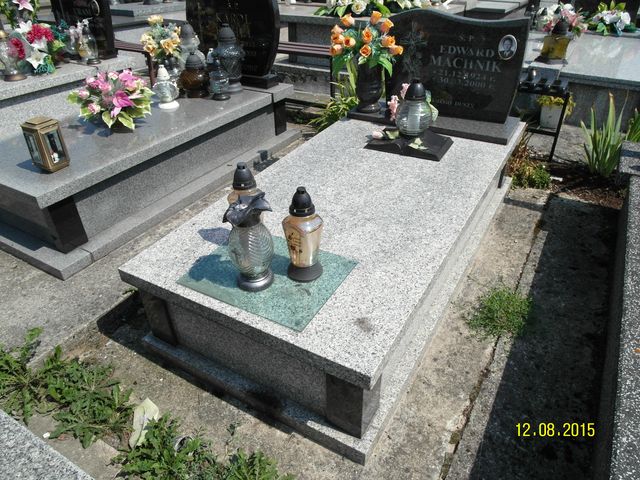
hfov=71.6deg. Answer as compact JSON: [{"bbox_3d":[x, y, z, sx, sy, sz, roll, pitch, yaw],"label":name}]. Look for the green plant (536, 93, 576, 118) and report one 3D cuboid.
[{"bbox_3d":[1.699,-0.963,3.201,0.250,0.160,0.200,17,39,26],"label":"green plant"}]

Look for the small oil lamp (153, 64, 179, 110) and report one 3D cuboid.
[{"bbox_3d":[-1.085,-1.068,3.068,0.163,0.282,0.163,16,37,27],"label":"small oil lamp"}]

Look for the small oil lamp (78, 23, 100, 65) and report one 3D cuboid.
[{"bbox_3d":[-1.893,-1.602,3.582,0.139,0.287,0.139,16,37,27],"label":"small oil lamp"}]

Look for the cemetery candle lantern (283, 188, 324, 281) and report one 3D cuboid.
[{"bbox_3d":[-0.052,-0.022,1.431,0.132,0.319,0.132,-2,34,1],"label":"cemetery candle lantern"}]

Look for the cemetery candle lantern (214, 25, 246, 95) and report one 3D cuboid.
[{"bbox_3d":[-0.687,-1.391,3.408,0.235,0.488,0.235,-2,34,1],"label":"cemetery candle lantern"}]

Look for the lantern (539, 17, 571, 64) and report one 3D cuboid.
[{"bbox_3d":[1.908,-1.612,3.573,0.188,0.327,0.188,16,37,27],"label":"lantern"}]

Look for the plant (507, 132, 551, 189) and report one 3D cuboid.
[{"bbox_3d":[1.302,-0.504,2.757,0.257,0.287,0.277,16,37,27],"label":"plant"}]

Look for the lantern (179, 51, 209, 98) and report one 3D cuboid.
[{"bbox_3d":[-0.963,-1.263,3.392,0.230,0.313,0.230,17,39,26],"label":"lantern"}]

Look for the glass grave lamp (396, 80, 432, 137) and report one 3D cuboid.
[{"bbox_3d":[0.513,-0.710,2.395,0.196,0.283,0.196,17,39,26],"label":"glass grave lamp"}]

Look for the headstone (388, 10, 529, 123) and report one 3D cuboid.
[{"bbox_3d":[0.740,-0.992,2.510,0.733,0.559,0.084,17,38,27],"label":"headstone"}]

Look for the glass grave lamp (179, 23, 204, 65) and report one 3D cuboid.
[{"bbox_3d":[-1.013,-1.406,3.431,0.183,0.426,0.183,16,37,27],"label":"glass grave lamp"}]

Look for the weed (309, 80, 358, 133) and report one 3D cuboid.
[{"bbox_3d":[0.157,-1.056,3.563,0.400,0.460,0.400,17,39,26],"label":"weed"}]

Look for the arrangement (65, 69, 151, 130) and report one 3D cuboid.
[{"bbox_3d":[-1.263,-0.860,2.739,0.485,0.327,0.455,16,37,27],"label":"arrangement"}]

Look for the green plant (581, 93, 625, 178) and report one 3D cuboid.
[{"bbox_3d":[1.832,-0.682,2.867,0.280,0.520,0.260,17,39,26],"label":"green plant"}]

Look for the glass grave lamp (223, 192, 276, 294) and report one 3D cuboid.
[{"bbox_3d":[-0.215,0.010,1.397,0.142,0.314,0.142,-2,34,1],"label":"glass grave lamp"}]

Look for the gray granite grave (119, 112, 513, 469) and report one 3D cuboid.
[{"bbox_3d":[0.241,-0.116,2.171,0.990,0.406,2.029,17,39,27],"label":"gray granite grave"}]

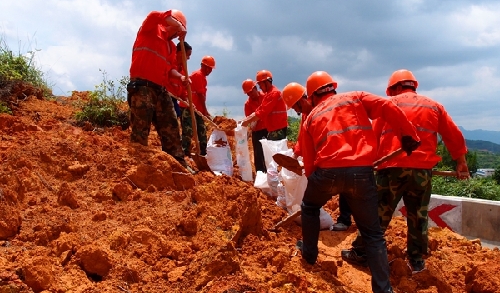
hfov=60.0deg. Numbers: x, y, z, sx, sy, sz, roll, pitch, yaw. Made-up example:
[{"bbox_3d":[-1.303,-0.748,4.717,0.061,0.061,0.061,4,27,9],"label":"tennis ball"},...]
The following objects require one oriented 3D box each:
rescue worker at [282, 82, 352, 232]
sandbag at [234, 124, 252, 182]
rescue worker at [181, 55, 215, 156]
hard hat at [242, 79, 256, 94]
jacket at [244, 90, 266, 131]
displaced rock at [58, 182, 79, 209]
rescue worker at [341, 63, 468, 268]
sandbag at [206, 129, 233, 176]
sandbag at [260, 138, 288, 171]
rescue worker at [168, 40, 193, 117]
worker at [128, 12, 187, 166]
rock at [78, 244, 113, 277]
[{"bbox_3d":[0.700,0.100,4.450,0.780,1.530,0.580,0,0,-18],"label":"rescue worker"},{"bbox_3d":[-0.095,0.090,6.450,0.230,0.860,0.240,-6,0,6],"label":"sandbag"},{"bbox_3d":[-0.852,-0.664,7.100,0.480,1.660,0.500,0,0,12],"label":"rescue worker"},{"bbox_3d":[-0.010,-0.970,7.000,0.280,0.160,0.220,-38,14,-30],"label":"hard hat"},{"bbox_3d":[0.107,-0.533,6.600,0.500,0.630,0.360,0,0,30],"label":"jacket"},{"bbox_3d":[-1.382,0.373,3.300,0.160,0.200,0.160,0,0,0],"label":"displaced rock"},{"bbox_3d":[1.290,0.210,3.620,0.900,1.700,0.650,0,0,-13],"label":"rescue worker"},{"bbox_3d":[-0.366,0.072,5.200,0.330,0.570,0.300,0,0,-12],"label":"sandbag"},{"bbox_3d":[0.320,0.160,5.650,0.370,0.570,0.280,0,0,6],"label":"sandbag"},{"bbox_3d":[-0.970,-0.600,5.800,0.600,1.620,0.550,0,0,12],"label":"rescue worker"},{"bbox_3d":[-0.945,-0.587,4.500,0.540,1.670,0.560,0,0,30],"label":"worker"},{"bbox_3d":[-0.874,0.645,2.450,0.190,0.180,0.180,0,0,0],"label":"rock"}]

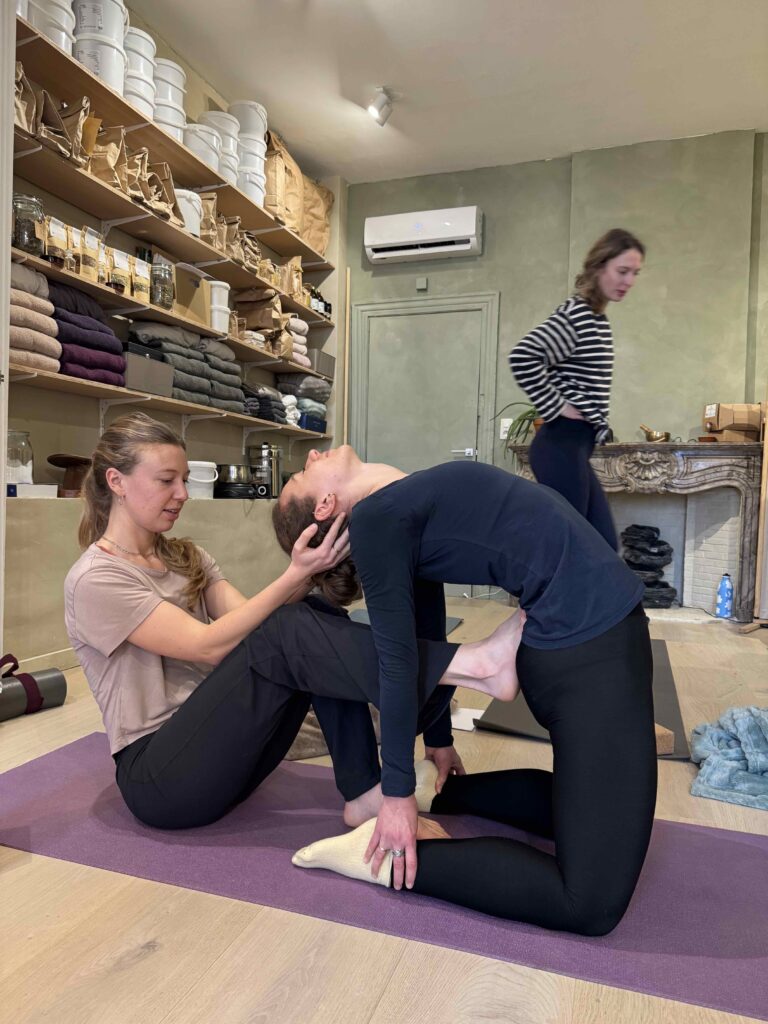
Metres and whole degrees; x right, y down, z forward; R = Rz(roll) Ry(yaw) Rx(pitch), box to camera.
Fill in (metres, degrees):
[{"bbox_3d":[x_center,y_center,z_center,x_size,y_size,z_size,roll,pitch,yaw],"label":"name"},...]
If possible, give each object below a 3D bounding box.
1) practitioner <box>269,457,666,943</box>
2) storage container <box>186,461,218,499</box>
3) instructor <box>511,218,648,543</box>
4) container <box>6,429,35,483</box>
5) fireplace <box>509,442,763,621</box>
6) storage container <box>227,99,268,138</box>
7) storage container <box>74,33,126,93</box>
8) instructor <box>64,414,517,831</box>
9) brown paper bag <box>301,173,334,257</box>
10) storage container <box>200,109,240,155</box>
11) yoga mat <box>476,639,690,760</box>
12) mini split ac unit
[{"bbox_3d":[0.128,0.270,1.385,0.780,0.790,0.430,2,1,20],"label":"practitioner"},{"bbox_3d":[-1.006,-0.174,3.837,0.210,0.200,0.210,2,1,20],"label":"storage container"},{"bbox_3d":[0.664,-0.153,2.481,0.520,1.640,0.450,2,1,20],"label":"instructor"},{"bbox_3d":[-1.410,-0.206,2.680,0.140,0.195,0.140,2,1,20],"label":"container"},{"bbox_3d":[1.636,0.114,4.556,1.640,1.090,0.330,2,1,20],"label":"fireplace"},{"bbox_3d":[-0.800,-2.280,4.205,0.217,0.200,0.217,2,1,0],"label":"storage container"},{"bbox_3d":[-1.223,-1.883,3.069,0.207,0.230,0.207,2,1,20],"label":"storage container"},{"bbox_3d":[-0.234,0.222,1.542,1.080,0.860,0.460,2,1,20],"label":"instructor"},{"bbox_3d":[-0.567,-2.020,4.878,0.260,0.470,0.450,2,1,20],"label":"brown paper bag"},{"bbox_3d":[-0.908,-2.064,3.927,0.213,0.195,0.213,2,1,0],"label":"storage container"},{"bbox_3d":[0.860,0.656,2.926,0.620,0.018,1.850,2,1,20],"label":"yoga mat"},{"bbox_3d":[0.278,-1.974,5.074,0.830,0.285,0.200,2,1,20],"label":"mini split ac unit"}]

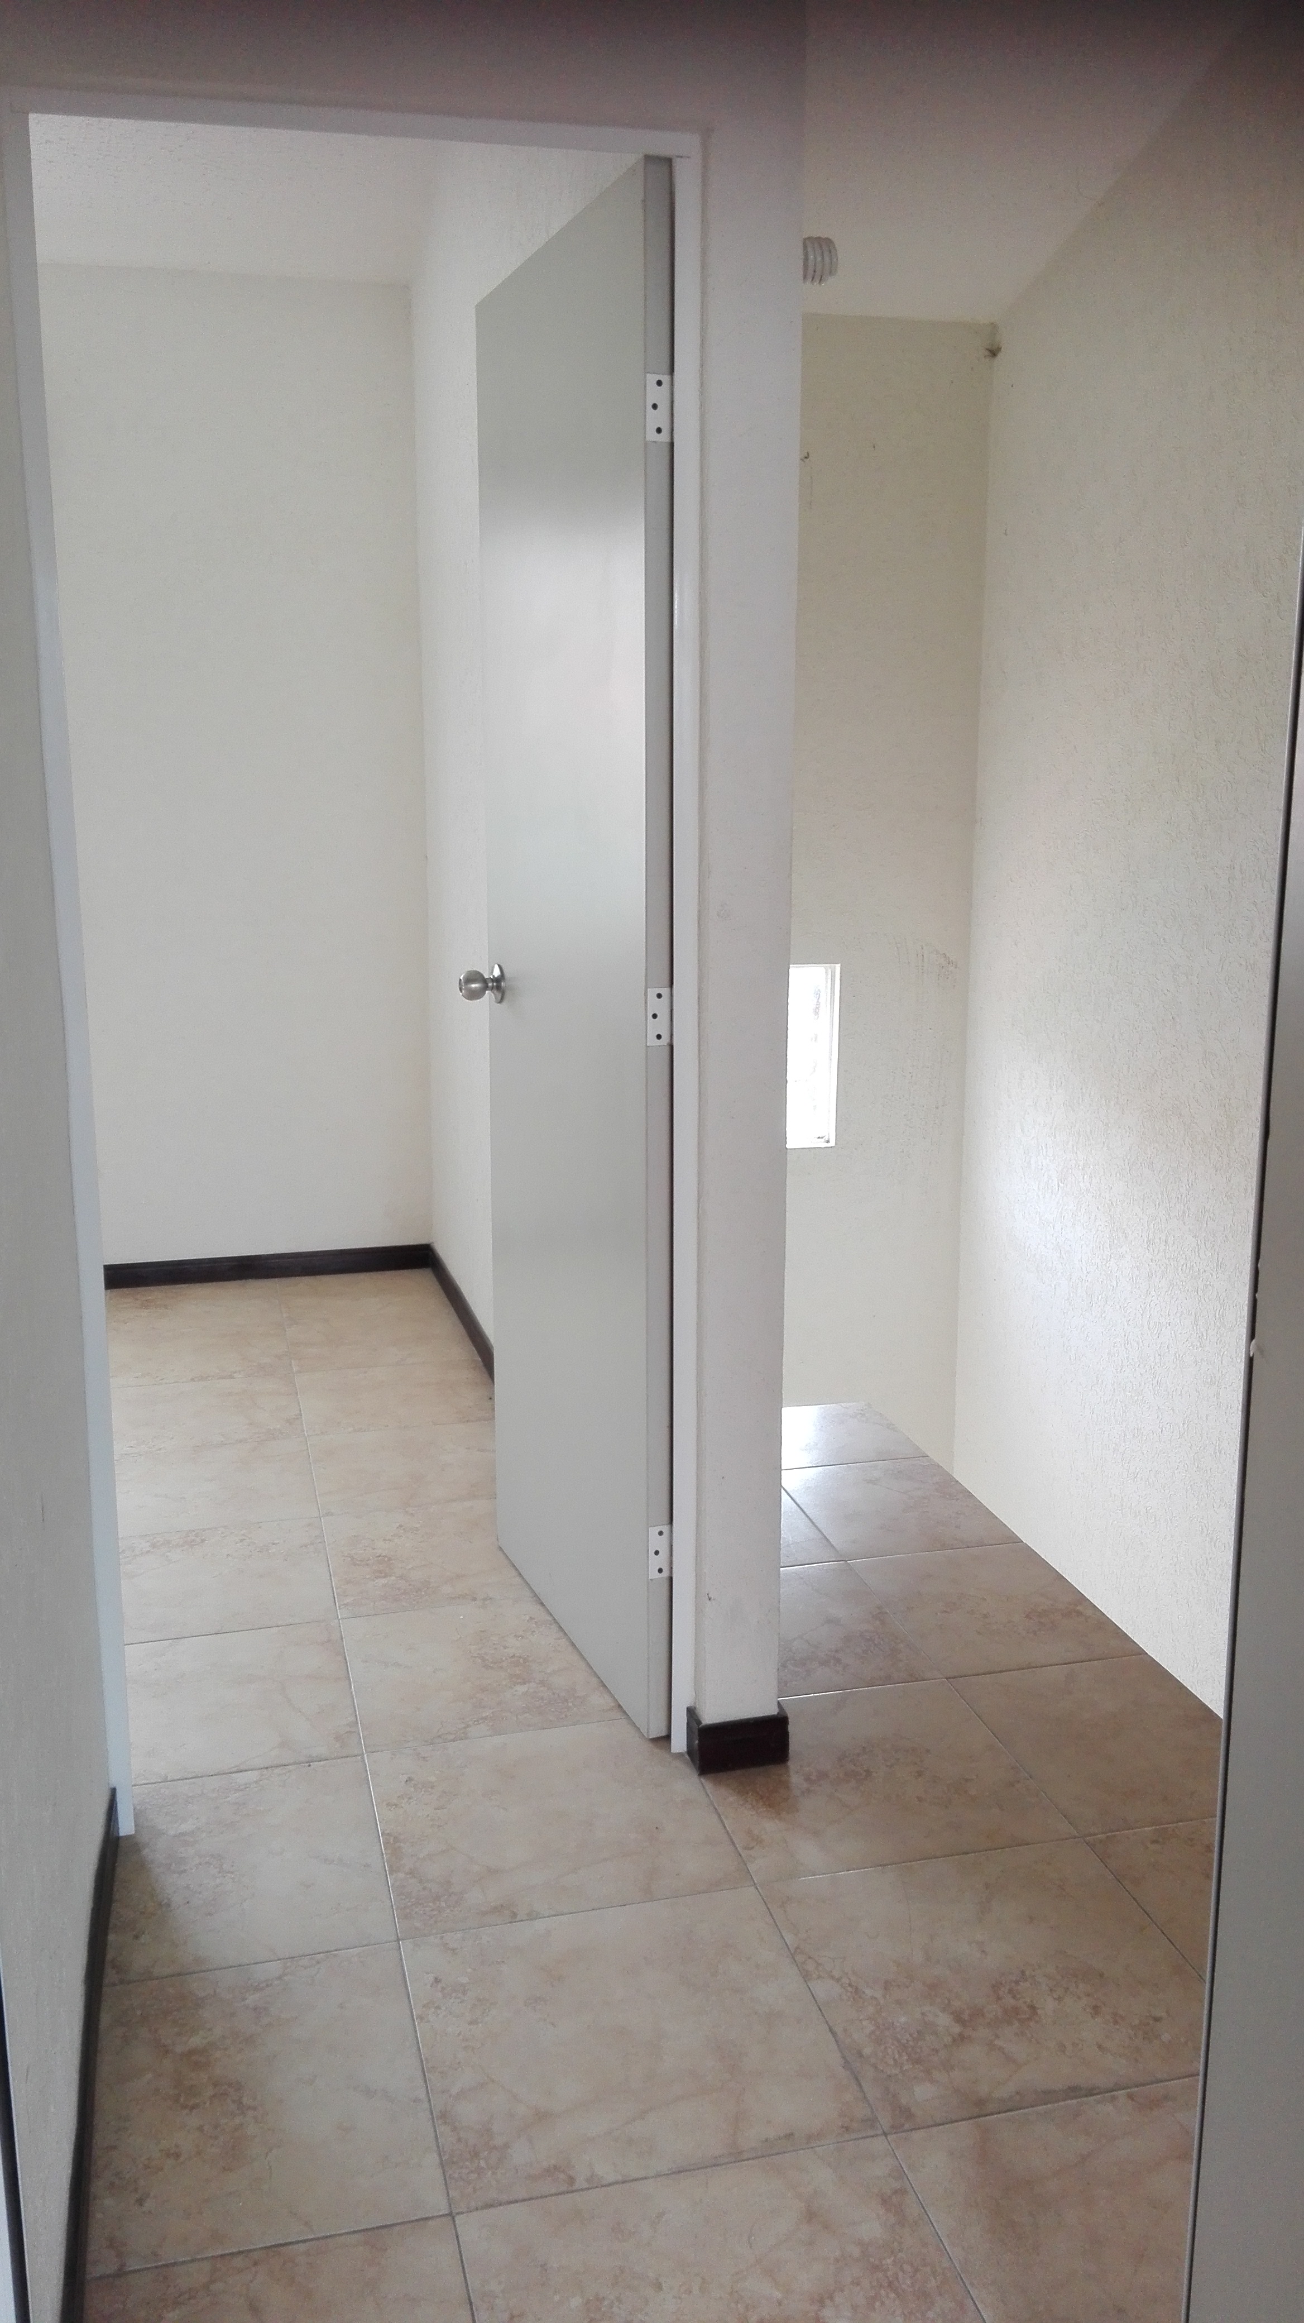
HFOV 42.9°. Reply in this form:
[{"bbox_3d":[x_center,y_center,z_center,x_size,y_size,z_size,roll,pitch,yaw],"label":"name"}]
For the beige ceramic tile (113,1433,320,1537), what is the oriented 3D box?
[{"bbox_3d":[-0.924,0.665,3.382,0.465,0.010,0.425,-2,13,-15],"label":"beige ceramic tile"}]

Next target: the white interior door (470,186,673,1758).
[{"bbox_3d":[-0.125,-0.263,2.555,0.037,2.117,0.728,-4,11,-22],"label":"white interior door"}]

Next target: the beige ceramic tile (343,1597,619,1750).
[{"bbox_3d":[-0.253,0.822,2.703,0.465,0.010,0.425,-2,13,-15],"label":"beige ceramic tile"}]

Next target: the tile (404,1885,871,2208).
[{"bbox_3d":[-0.030,0.956,1.823,0.440,0.010,0.430,-3,11,-14],"label":"tile"}]

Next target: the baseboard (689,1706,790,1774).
[{"bbox_3d":[0.129,0.845,2.440,0.138,0.069,0.055,-2,13,-15],"label":"baseboard"}]

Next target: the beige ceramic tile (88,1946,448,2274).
[{"bbox_3d":[-0.403,0.972,1.735,0.329,0.010,0.430,-3,11,-14],"label":"beige ceramic tile"}]

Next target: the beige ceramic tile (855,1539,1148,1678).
[{"bbox_3d":[0.590,0.787,2.929,0.352,0.010,0.425,-2,13,-15],"label":"beige ceramic tile"}]

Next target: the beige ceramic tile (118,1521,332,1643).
[{"bbox_3d":[-0.813,0.753,2.982,0.465,0.010,0.425,-2,13,-15],"label":"beige ceramic tile"}]

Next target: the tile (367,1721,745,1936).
[{"bbox_3d":[-0.139,0.880,2.227,0.442,0.010,0.435,-3,11,-14],"label":"tile"}]

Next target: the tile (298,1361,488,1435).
[{"bbox_3d":[-0.587,0.558,3.903,0.465,0.010,0.425,-2,13,-15],"label":"tile"}]

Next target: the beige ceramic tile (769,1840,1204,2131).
[{"bbox_3d":[0.399,0.938,1.926,0.442,0.010,0.431,-3,11,-14],"label":"beige ceramic tile"}]

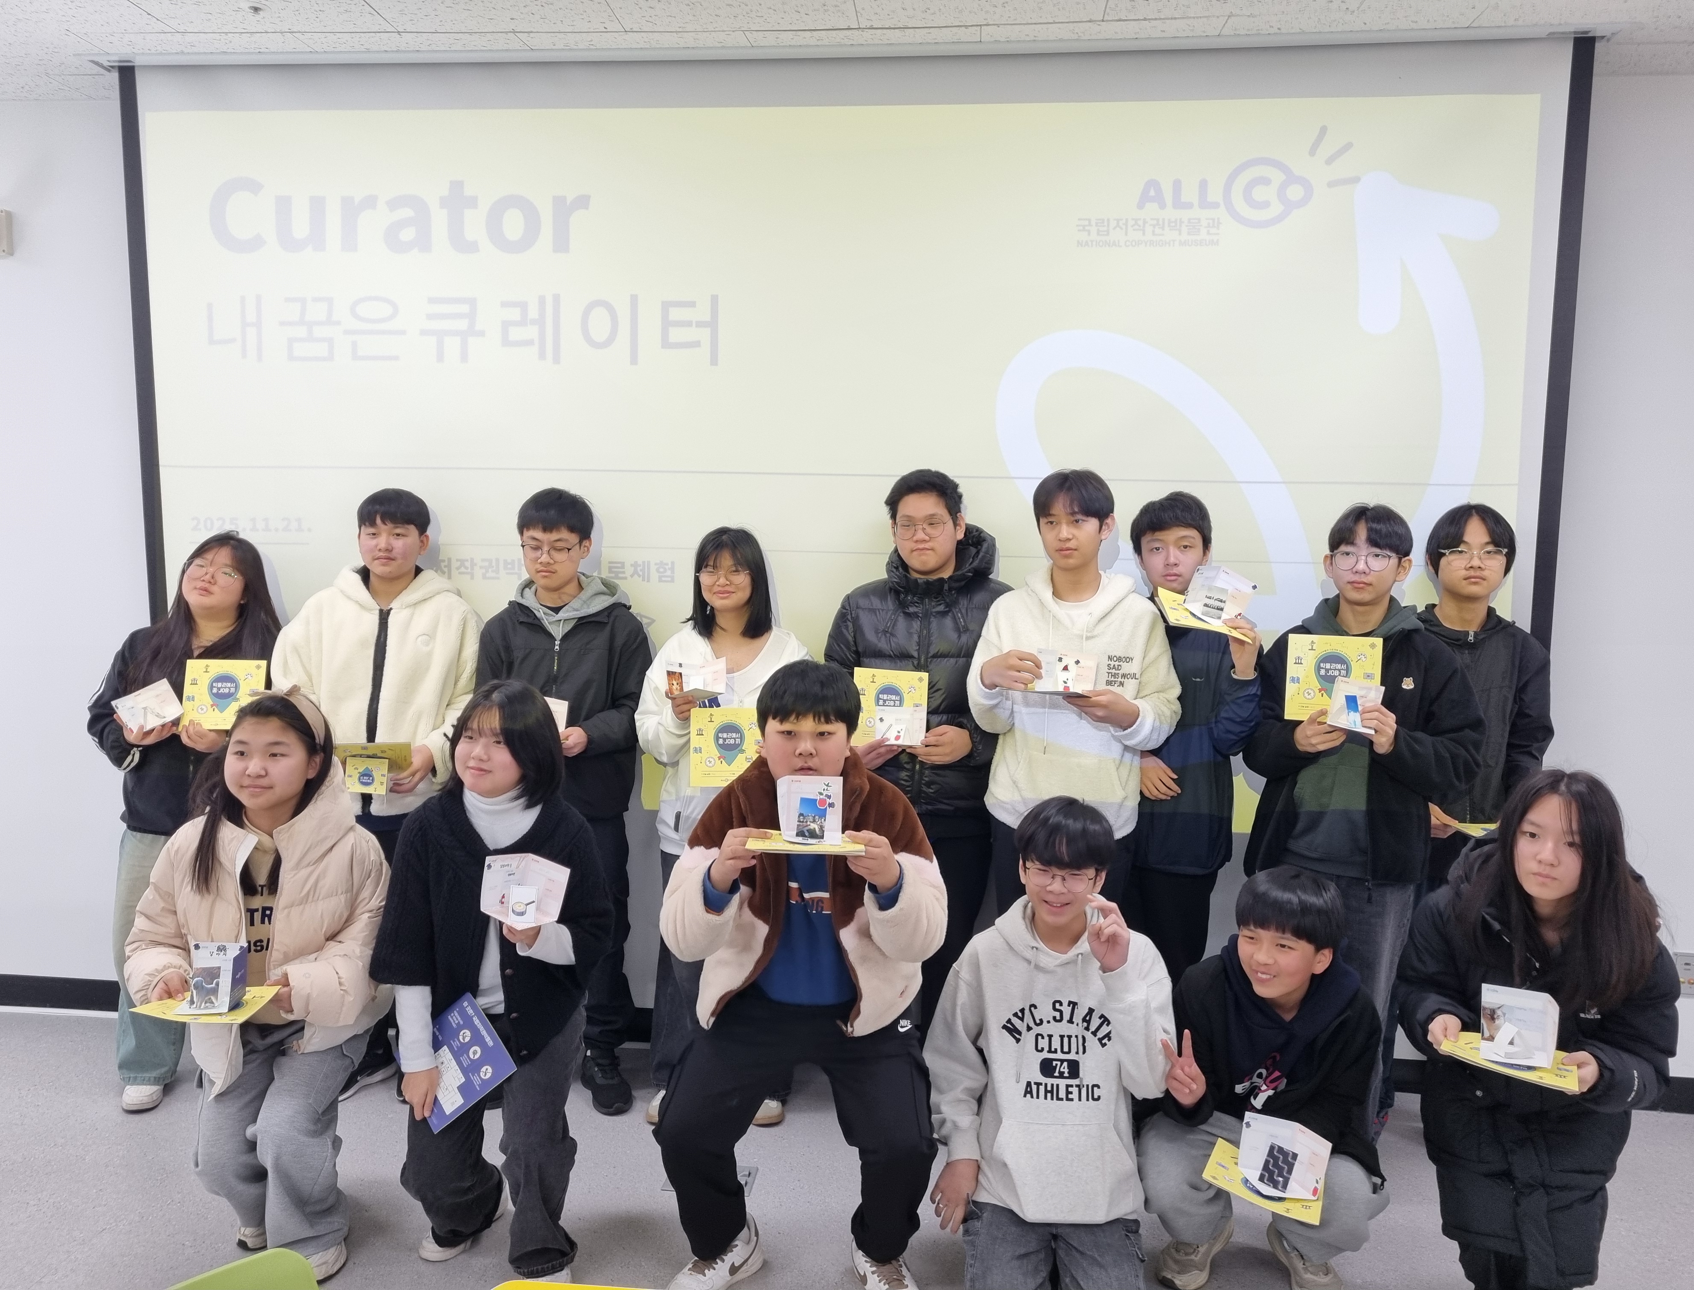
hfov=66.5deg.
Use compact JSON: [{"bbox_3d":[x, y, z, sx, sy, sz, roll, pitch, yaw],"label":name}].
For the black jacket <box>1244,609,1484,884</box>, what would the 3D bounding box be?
[{"bbox_3d":[1.169,0.235,2.924,0.496,0.626,0.360,3,7,18],"label":"black jacket"}]

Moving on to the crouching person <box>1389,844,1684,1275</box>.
[{"bbox_3d":[1.396,0.823,2.609,0.492,0.986,0.580,4,7,28],"label":"crouching person"}]

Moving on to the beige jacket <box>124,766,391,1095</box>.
[{"bbox_3d":[-1.237,0.607,2.740,0.570,0.710,0.460,-1,8,-13],"label":"beige jacket"}]

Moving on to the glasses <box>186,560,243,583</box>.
[{"bbox_3d":[-1.576,-0.182,3.220,0.138,0.046,0.120,13,-1,-4],"label":"glasses"}]

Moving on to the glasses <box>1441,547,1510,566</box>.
[{"bbox_3d":[1.458,-0.210,3.013,0.143,0.045,0.135,4,8,25],"label":"glasses"}]

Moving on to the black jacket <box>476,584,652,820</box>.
[{"bbox_3d":[-0.720,0.145,3.290,0.450,0.580,0.310,1,7,4],"label":"black jacket"}]

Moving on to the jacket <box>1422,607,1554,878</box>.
[{"bbox_3d":[1.510,0.234,3.145,0.380,0.662,0.270,3,7,18],"label":"jacket"}]

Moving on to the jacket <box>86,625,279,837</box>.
[{"bbox_3d":[-1.670,0.213,3.280,0.450,0.540,0.330,-1,7,-8],"label":"jacket"}]

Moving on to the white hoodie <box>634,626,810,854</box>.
[{"bbox_3d":[-0.299,0.248,3.280,0.500,0.600,0.300,1,7,-2],"label":"white hoodie"}]

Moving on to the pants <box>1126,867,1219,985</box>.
[{"bbox_3d":[0.841,0.738,3.360,0.320,0.910,0.250,1,7,6],"label":"pants"}]

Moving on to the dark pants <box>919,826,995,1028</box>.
[{"bbox_3d":[0.190,0.777,3.374,0.390,0.800,0.280,1,7,2],"label":"dark pants"}]

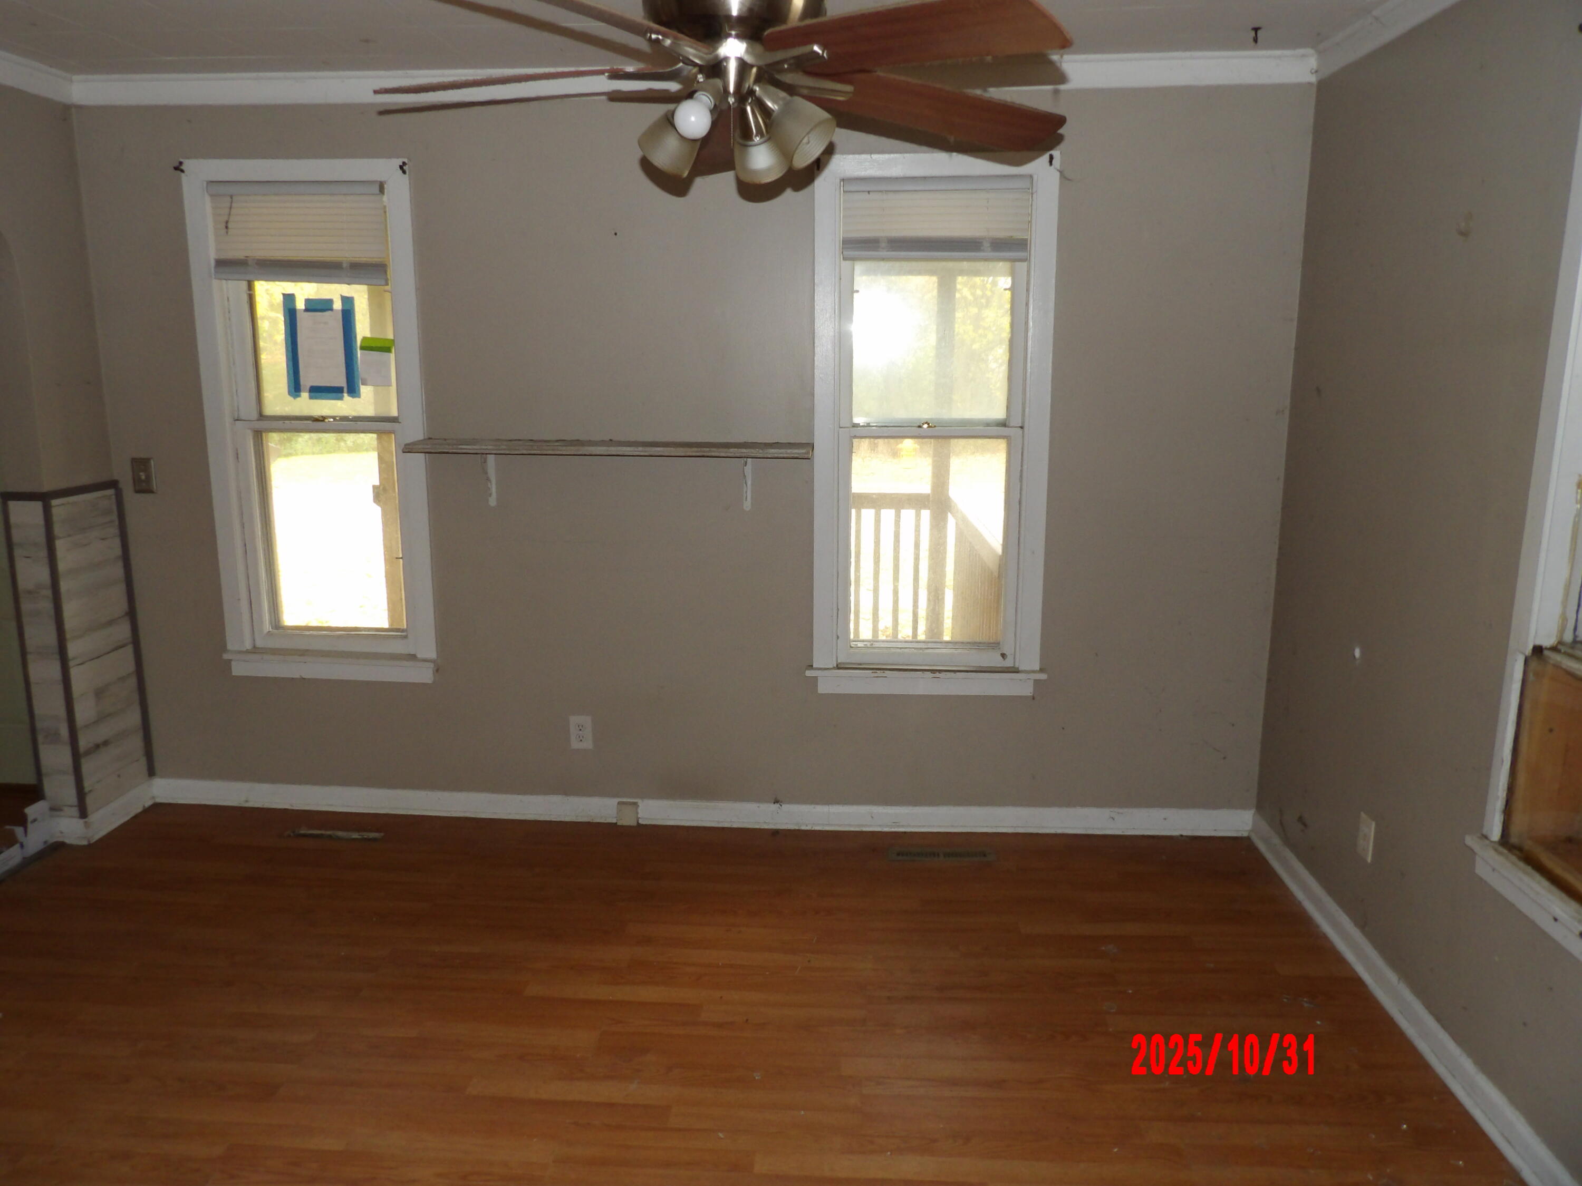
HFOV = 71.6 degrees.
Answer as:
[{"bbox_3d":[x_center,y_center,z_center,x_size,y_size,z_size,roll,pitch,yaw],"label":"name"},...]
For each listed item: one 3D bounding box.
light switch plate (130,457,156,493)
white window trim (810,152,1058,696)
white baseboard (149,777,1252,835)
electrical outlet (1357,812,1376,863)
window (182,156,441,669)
[{"bbox_3d":[-2.164,-0.389,3.660,0.071,0.115,0.015,1,11,4],"label":"light switch plate"},{"bbox_3d":[0.441,-0.498,3.461,0.745,1.675,0.120,1,11,4],"label":"white window trim"},{"bbox_3d":[-0.375,0.740,3.746,3.787,0.080,0.018,1,11,4],"label":"white baseboard"},{"bbox_3d":[1.478,0.629,2.820,0.008,0.116,0.072,1,11,4],"label":"electrical outlet"},{"bbox_3d":[-1.547,-0.530,3.607,0.745,1.675,0.120,1,11,4],"label":"window"}]

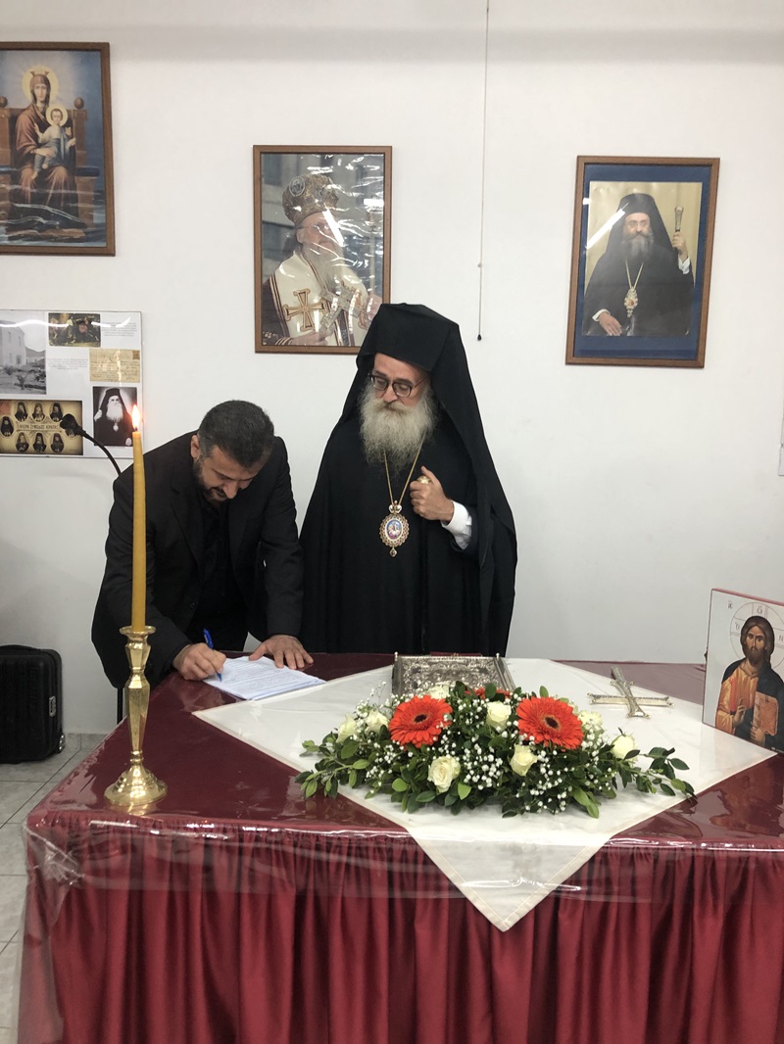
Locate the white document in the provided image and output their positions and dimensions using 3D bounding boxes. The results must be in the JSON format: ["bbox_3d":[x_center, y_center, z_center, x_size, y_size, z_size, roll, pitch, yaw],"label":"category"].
[{"bbox_3d":[-0.346,0.383,2.121,0.220,0.012,0.297,-4,8,-41],"label":"white document"}]

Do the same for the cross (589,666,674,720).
[{"bbox_3d":[0.551,0.399,1.985,0.188,0.036,0.315,1,6,5],"label":"cross"}]

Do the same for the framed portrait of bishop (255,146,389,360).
[{"bbox_3d":[-0.273,-1.067,3.349,0.540,0.792,0.025,1,9,2],"label":"framed portrait of bishop"}]

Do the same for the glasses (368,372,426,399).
[{"bbox_3d":[0.039,-0.412,2.380,0.142,0.047,0.145,20,36,28],"label":"glasses"}]

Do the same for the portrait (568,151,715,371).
[{"bbox_3d":[0.980,-1.014,3.325,0.545,0.795,0.025,2,8,2],"label":"portrait"}]

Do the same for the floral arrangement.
[{"bbox_3d":[0.194,0.378,1.569,0.685,0.155,0.400,1,6,2],"label":"floral arrangement"}]

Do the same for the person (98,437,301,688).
[{"bbox_3d":[-0.526,0.387,2.414,0.580,1.450,0.700,-1,6,-14],"label":"person"}]

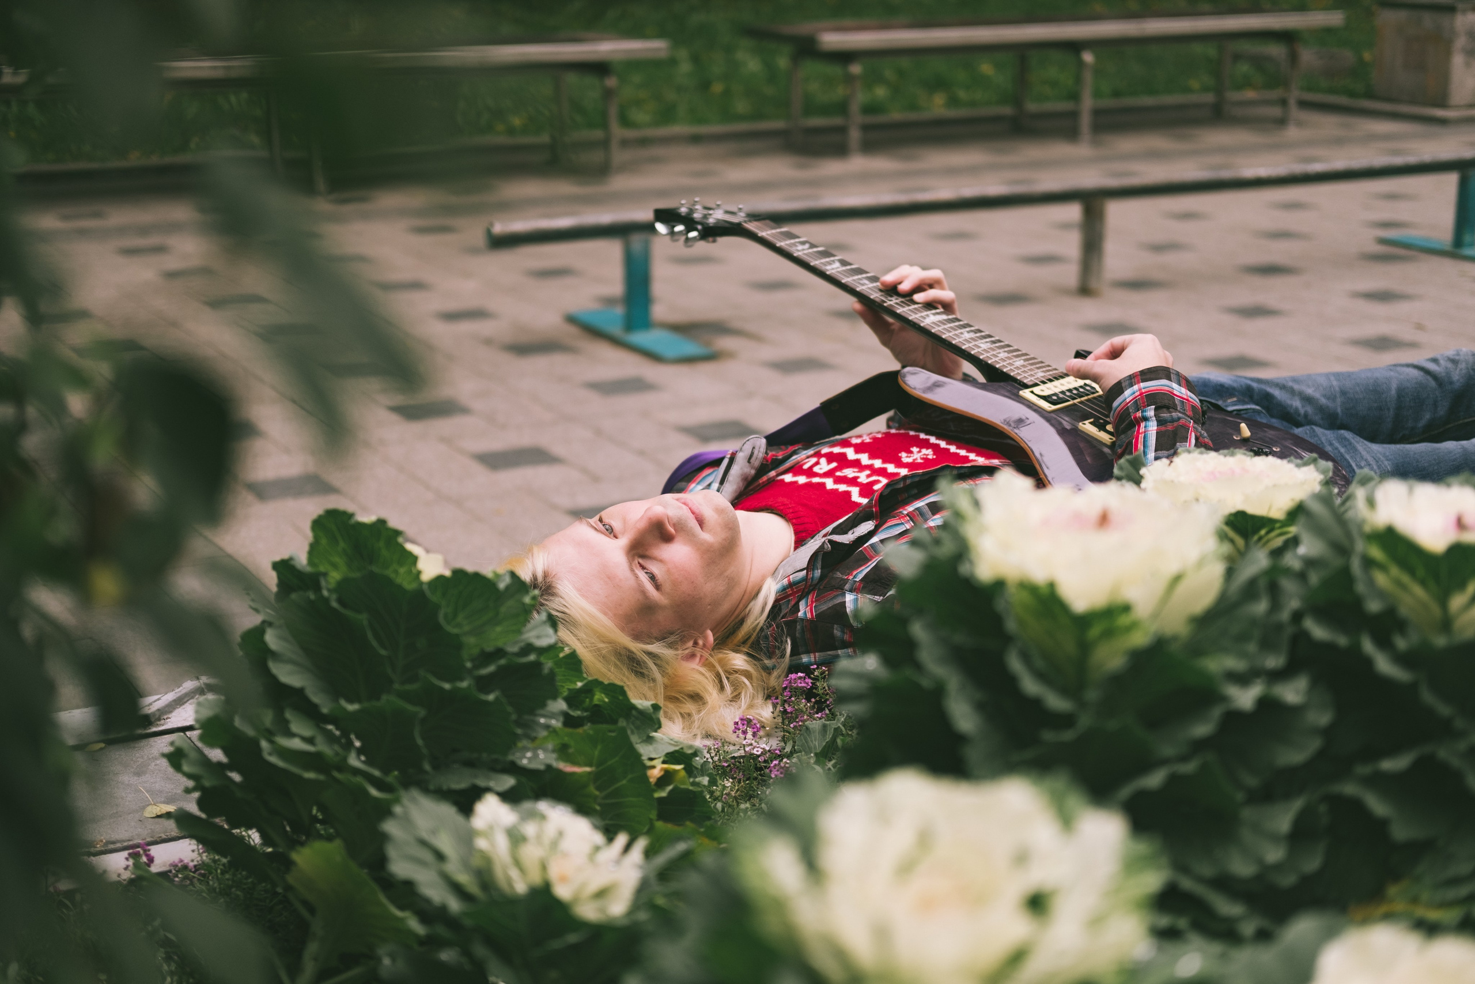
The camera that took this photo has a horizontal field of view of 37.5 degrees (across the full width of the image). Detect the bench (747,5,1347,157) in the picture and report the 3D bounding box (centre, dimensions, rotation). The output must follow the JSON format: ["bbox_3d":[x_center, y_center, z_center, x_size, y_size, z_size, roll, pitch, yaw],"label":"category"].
[{"bbox_3d":[1.218,-1.558,8.201,2.421,0.446,0.510,-8,18,-28],"label":"bench"}]

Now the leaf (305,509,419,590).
[{"bbox_3d":[-0.316,0.052,1.830,0.100,0.080,0.050,-2,16,-10],"label":"leaf"}]

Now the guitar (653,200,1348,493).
[{"bbox_3d":[0.221,-0.168,2.392,0.330,0.075,0.970,-17,36,-36],"label":"guitar"}]

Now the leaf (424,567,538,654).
[{"bbox_3d":[-0.215,0.102,1.830,0.100,0.085,0.050,-2,16,-7],"label":"leaf"}]

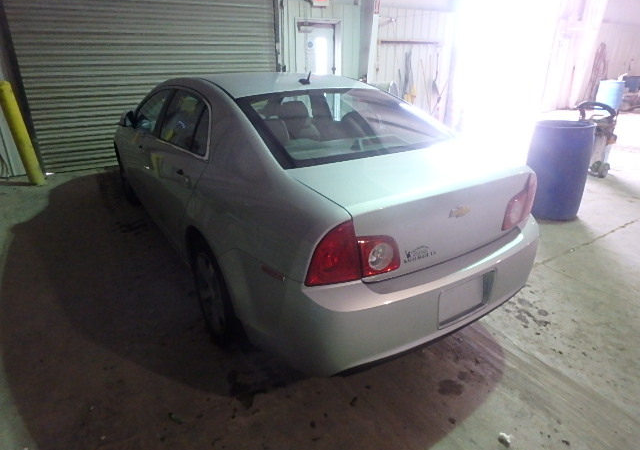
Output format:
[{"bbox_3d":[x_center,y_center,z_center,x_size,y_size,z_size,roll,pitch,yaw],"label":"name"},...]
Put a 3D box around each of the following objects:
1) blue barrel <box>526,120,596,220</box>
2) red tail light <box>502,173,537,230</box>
[{"bbox_3d":[2.461,-0.580,4.061,0.580,0.905,0.580,-13,26,-27],"label":"blue barrel"},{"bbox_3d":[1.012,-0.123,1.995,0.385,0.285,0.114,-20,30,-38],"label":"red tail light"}]

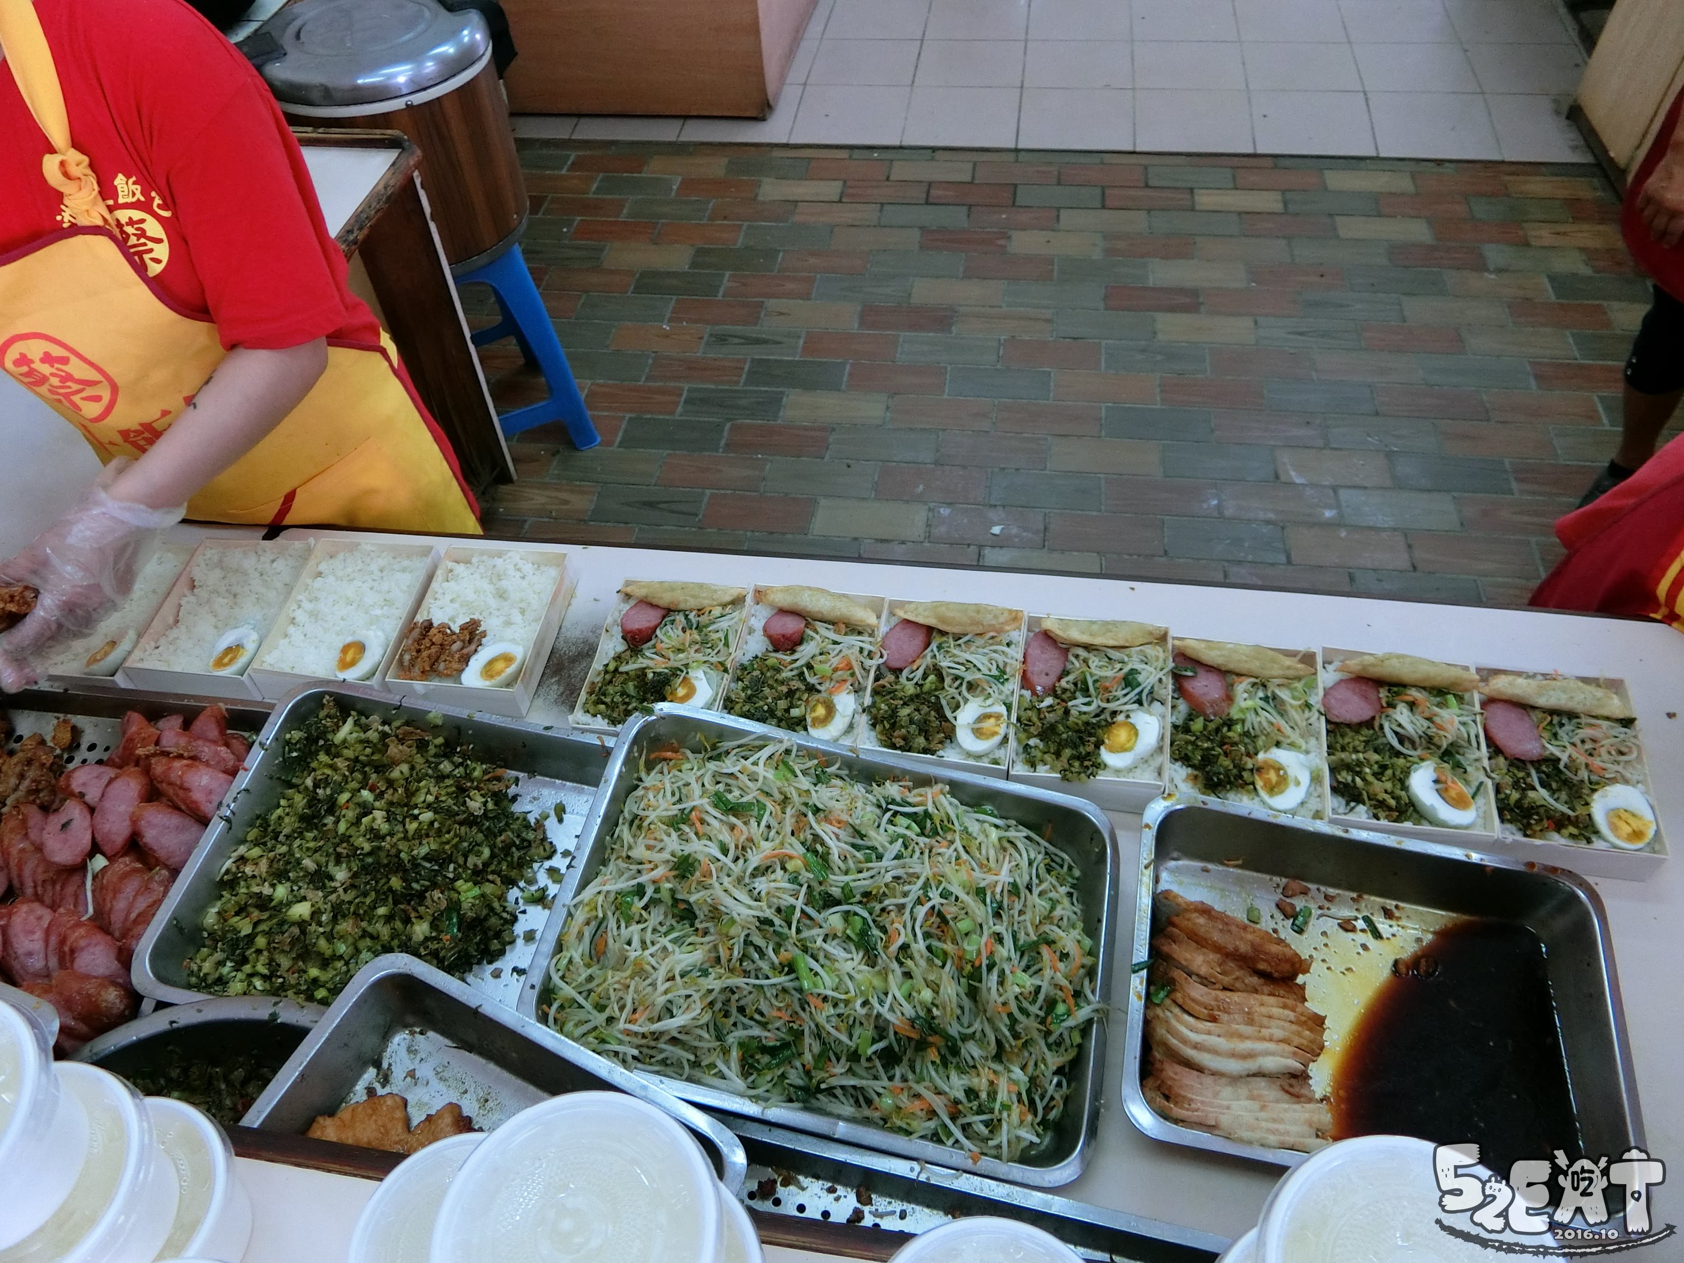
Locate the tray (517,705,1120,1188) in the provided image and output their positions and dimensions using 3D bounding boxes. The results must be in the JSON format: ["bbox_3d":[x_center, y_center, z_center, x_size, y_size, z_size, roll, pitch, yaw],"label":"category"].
[{"bbox_3d":[-0.003,0.232,0.923,0.410,0.056,0.309,13,49,1],"label":"tray"}]

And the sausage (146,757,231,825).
[{"bbox_3d":[-0.558,0.139,1.046,0.072,0.035,0.037,20,53,20],"label":"sausage"}]

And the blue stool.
[{"bbox_3d":[-0.755,-0.586,2.384,0.365,0.460,0.365,-22,51,-15],"label":"blue stool"}]

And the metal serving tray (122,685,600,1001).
[{"bbox_3d":[-0.316,0.208,1.008,0.410,0.056,0.309,10,48,4],"label":"metal serving tray"}]

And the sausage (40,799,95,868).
[{"bbox_3d":[-0.654,0.169,1.025,0.042,0.020,0.058,3,76,-28],"label":"sausage"}]

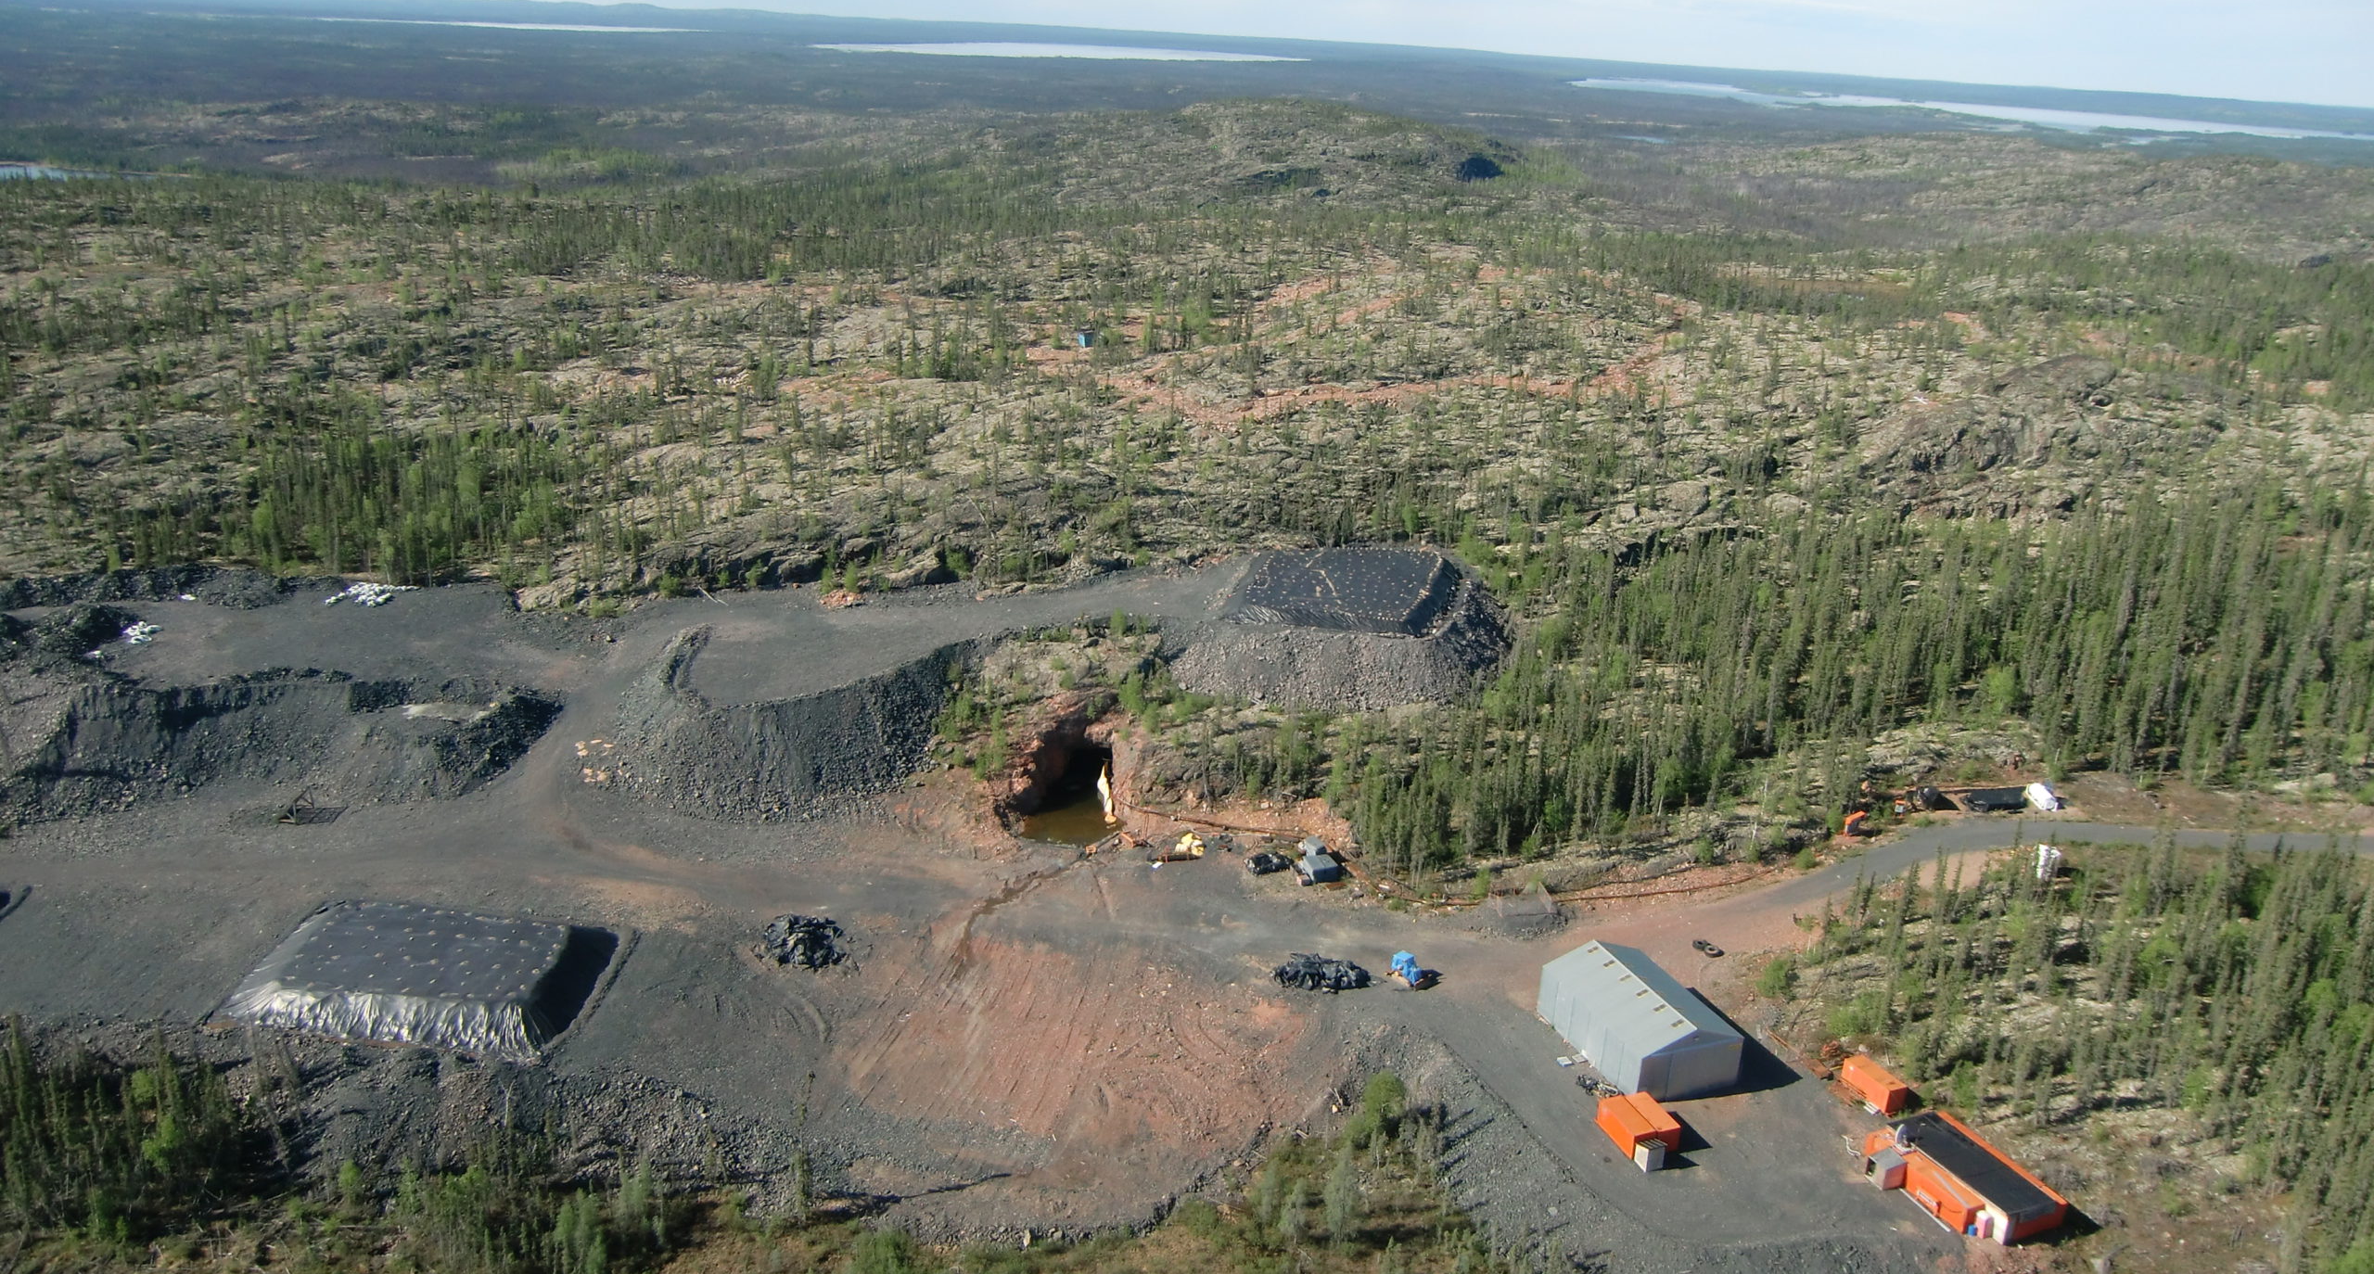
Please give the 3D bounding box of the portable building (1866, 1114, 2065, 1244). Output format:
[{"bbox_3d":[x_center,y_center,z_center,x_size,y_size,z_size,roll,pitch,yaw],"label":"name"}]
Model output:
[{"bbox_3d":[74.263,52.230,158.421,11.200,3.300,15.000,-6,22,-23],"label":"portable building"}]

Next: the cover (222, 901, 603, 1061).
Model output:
[{"bbox_3d":[-82.772,35.823,179.396,33.600,3.200,24.800,3,20,1],"label":"cover"}]

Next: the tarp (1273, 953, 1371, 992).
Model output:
[{"bbox_3d":[15.369,38.443,188.652,10.800,1.800,5.000,3,20,-1],"label":"tarp"}]

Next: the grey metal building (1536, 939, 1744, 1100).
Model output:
[{"bbox_3d":[48.955,40.871,178.114,12.786,7.817,18.185,-5,22,-21],"label":"grey metal building"}]

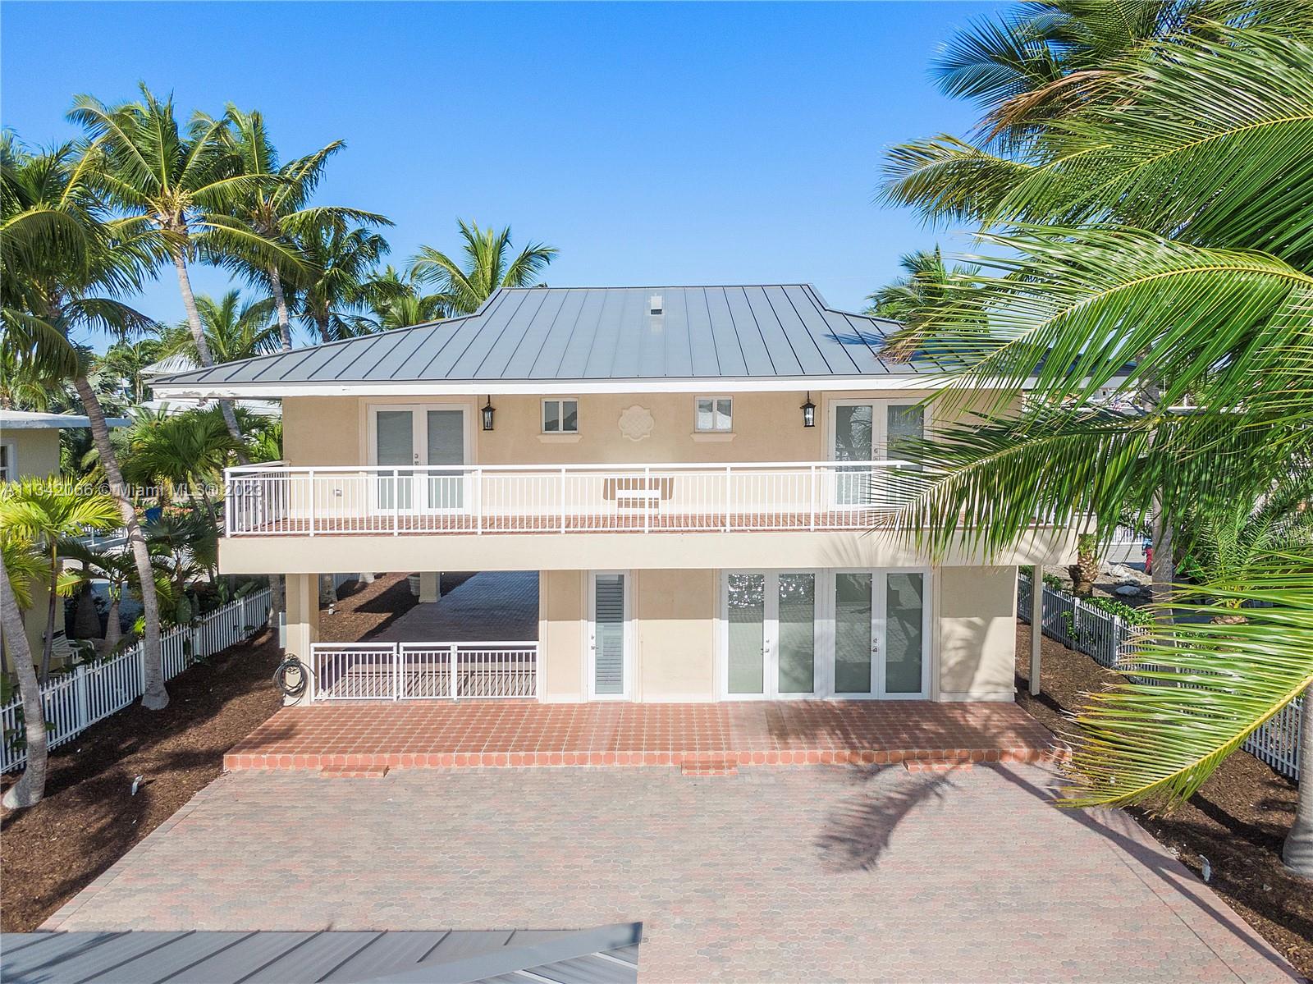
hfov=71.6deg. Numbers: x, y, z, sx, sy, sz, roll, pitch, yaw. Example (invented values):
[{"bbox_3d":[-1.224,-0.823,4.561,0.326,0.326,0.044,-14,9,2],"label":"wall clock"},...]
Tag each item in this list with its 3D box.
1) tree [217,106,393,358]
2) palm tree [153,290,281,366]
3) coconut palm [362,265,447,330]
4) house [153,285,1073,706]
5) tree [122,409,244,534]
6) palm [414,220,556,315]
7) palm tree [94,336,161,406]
[{"bbox_3d":[-10.238,-3.807,26.575,5.330,14.450,5.330,0,5,0],"label":"tree"},{"bbox_3d":[-17.486,-2.767,36.898,5.300,10.700,5.300,0,5,0],"label":"palm tree"},{"bbox_3d":[-10.502,-3.610,38.834,3.970,12.010,3.970,0,5,0],"label":"coconut palm"},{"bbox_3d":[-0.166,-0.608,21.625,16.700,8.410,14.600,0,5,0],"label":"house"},{"bbox_3d":[-11.595,0.843,22.650,3.080,5.850,3.080,0,5,0],"label":"tree"},{"bbox_3d":[-6.468,-3.789,34.805,5.680,13.020,5.680,0,5,0],"label":"palm"},{"bbox_3d":[-24.058,-2.478,41.940,3.230,9.320,3.230,0,5,0],"label":"palm tree"}]

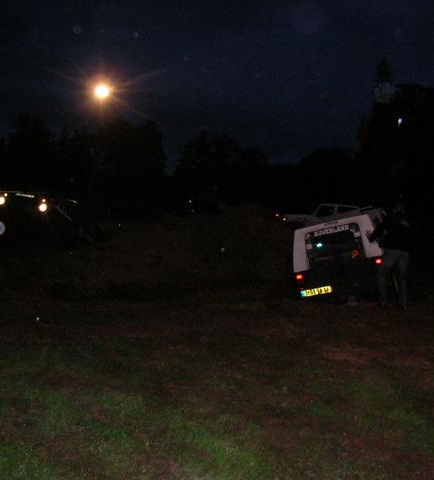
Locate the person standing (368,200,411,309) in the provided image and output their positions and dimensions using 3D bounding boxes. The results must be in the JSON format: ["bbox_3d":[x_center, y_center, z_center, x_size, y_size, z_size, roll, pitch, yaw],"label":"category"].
[{"bbox_3d":[2.780,0.233,10.400,0.600,1.750,0.550,1,3,14],"label":"person standing"}]

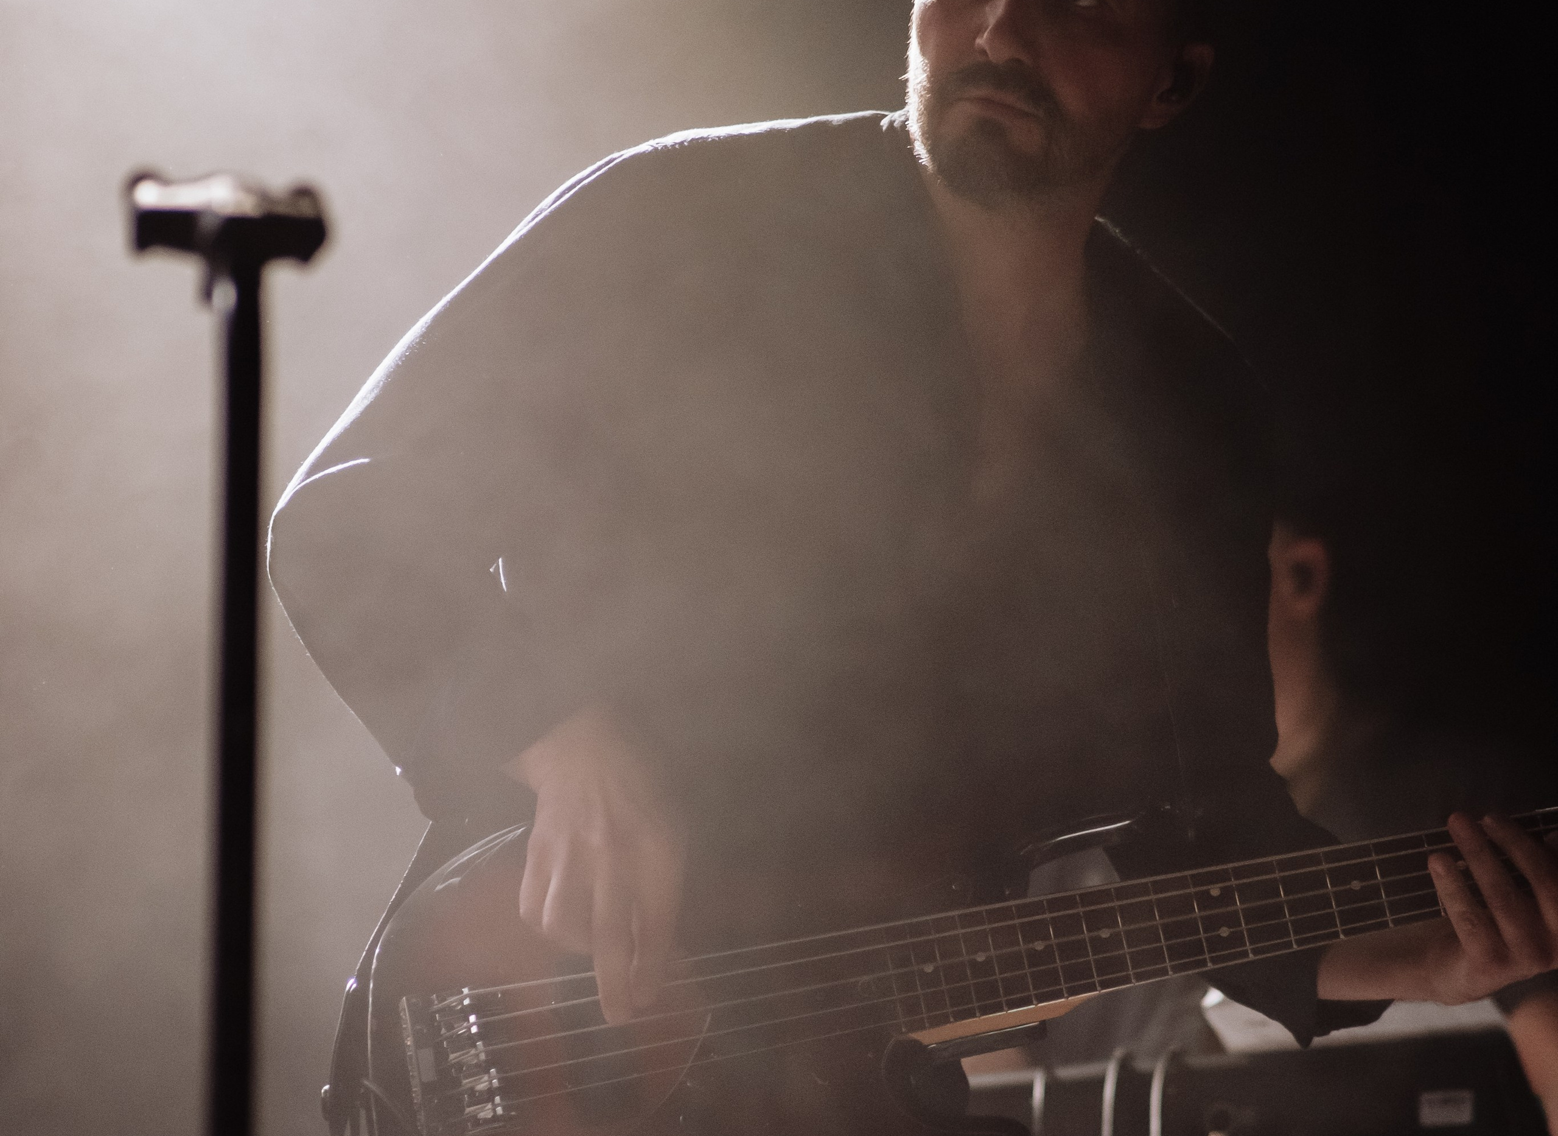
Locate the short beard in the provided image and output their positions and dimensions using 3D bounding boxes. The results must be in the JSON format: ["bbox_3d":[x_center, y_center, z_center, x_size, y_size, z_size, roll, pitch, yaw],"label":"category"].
[{"bbox_3d":[0.130,-0.251,4.800,0.114,0.090,0.080,9,-3,16],"label":"short beard"}]

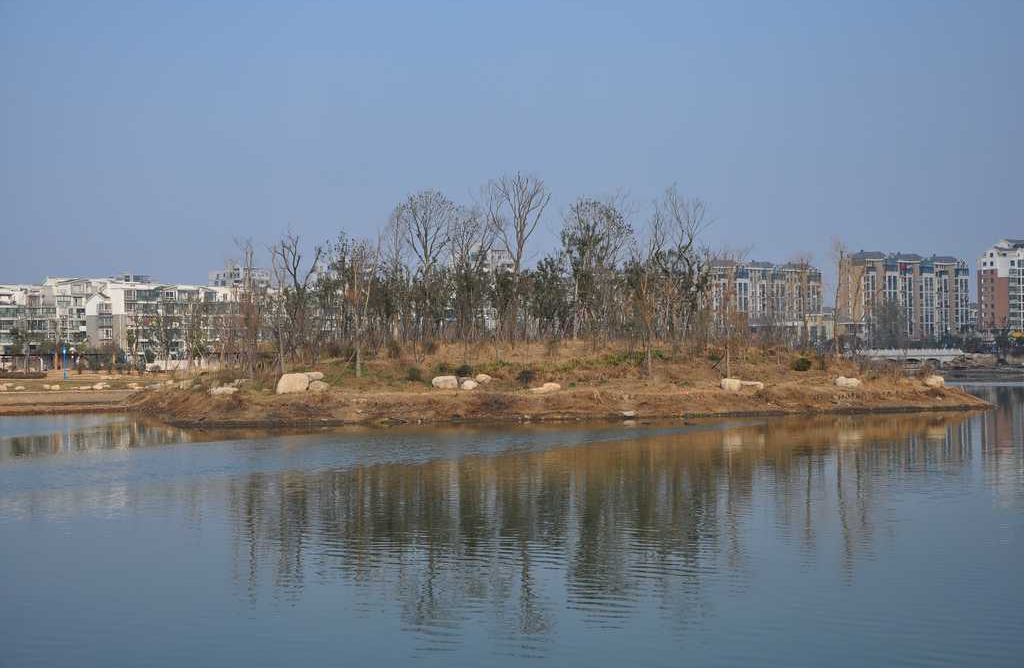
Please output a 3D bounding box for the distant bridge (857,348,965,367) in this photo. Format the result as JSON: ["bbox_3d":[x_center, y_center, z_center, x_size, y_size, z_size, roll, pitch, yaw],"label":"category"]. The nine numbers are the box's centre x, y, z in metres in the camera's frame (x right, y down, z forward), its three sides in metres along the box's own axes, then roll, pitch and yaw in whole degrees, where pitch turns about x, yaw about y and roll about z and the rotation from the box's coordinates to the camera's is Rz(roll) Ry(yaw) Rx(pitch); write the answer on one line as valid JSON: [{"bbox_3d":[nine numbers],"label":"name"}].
[{"bbox_3d":[104.060,6.250,444.000,29.000,4.900,8.000,-1,-1,8],"label":"distant bridge"}]

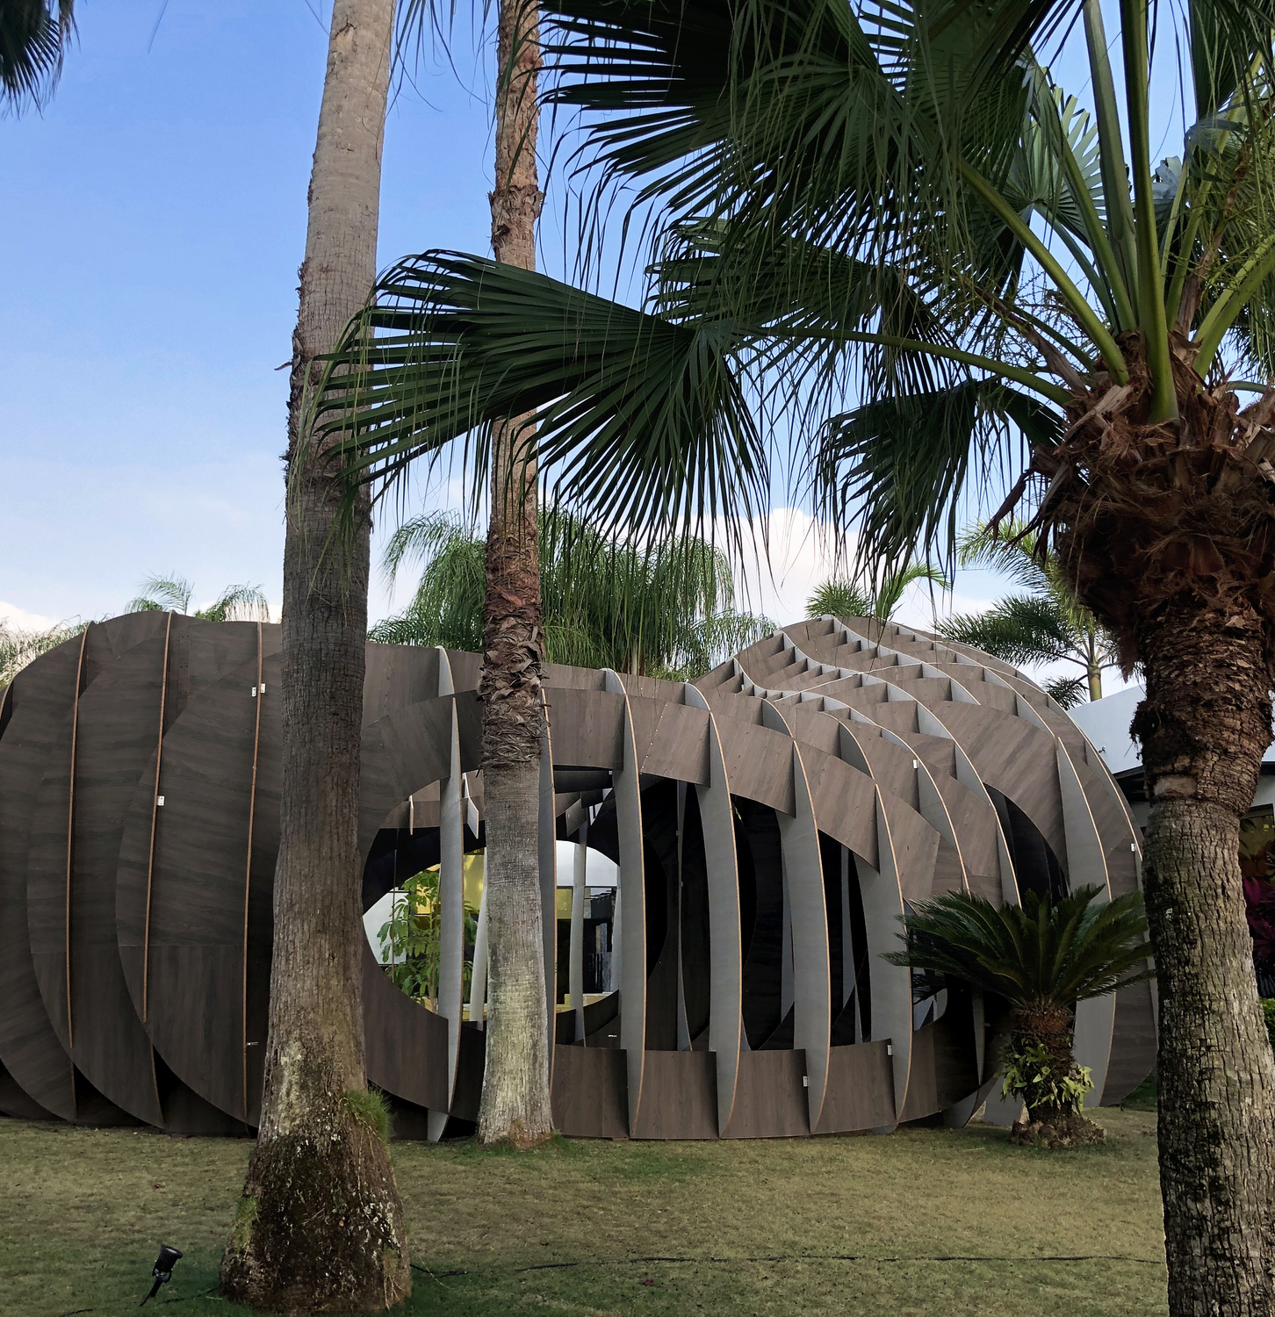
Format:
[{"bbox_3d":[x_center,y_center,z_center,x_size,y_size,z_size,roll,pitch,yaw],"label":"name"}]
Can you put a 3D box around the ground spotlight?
[{"bbox_3d":[-1.927,2.499,5.750,0.165,0.250,0.100,0,-11,0],"label":"ground spotlight"}]

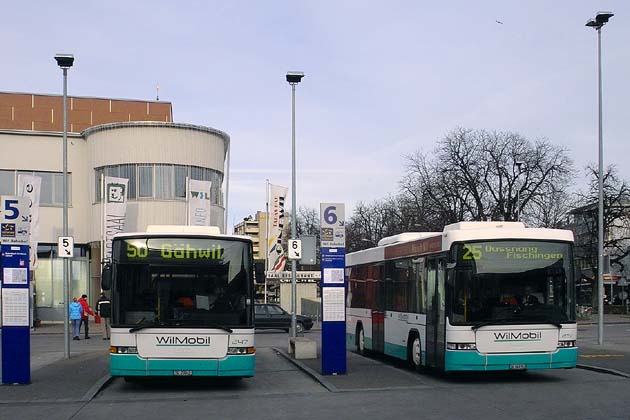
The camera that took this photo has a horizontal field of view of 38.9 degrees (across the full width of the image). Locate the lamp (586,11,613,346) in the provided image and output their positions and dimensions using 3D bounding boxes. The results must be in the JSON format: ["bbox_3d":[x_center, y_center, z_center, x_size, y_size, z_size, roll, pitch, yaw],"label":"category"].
[{"bbox_3d":[8.719,-0.964,27.300,0.800,10.200,0.650,-2,-5,17],"label":"lamp"}]

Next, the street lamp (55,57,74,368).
[{"bbox_3d":[-6.362,-0.089,22.800,0.500,7.800,0.600,0,-5,0],"label":"street lamp"}]

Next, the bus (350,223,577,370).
[{"bbox_3d":[2.718,2.191,21.850,2.550,3.100,11.300,1,-5,-10],"label":"bus"}]

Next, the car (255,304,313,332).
[{"bbox_3d":[-2.199,5.083,42.200,4.450,1.400,1.700,0,-5,-5],"label":"car"}]

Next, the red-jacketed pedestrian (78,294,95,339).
[{"bbox_3d":[-8.834,4.137,34.500,0.580,1.700,0.480,-5,-7,41],"label":"red-jacketed pedestrian"}]

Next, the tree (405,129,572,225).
[{"bbox_3d":[11.598,0.975,60.000,11.700,12.900,11.000,0,-5,0],"label":"tree"}]

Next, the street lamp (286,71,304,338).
[{"bbox_3d":[-0.555,0.027,24.500,0.500,7.800,0.600,0,-5,0],"label":"street lamp"}]

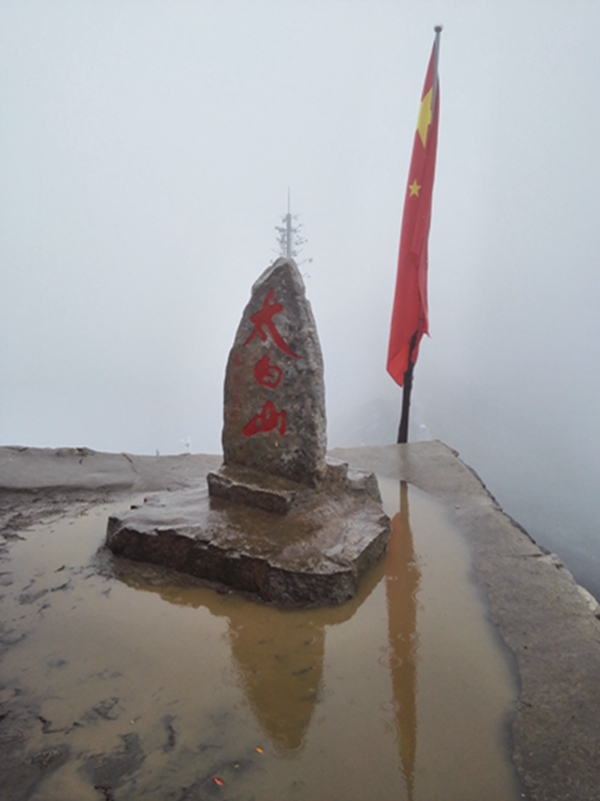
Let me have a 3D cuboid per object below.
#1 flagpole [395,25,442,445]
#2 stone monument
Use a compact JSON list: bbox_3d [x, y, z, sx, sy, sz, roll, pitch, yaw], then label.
[{"bbox_3d":[0.839,-1.025,4.735,0.085,2.901,0.085,2,18,0],"label":"flagpole"},{"bbox_3d":[-0.168,0.018,3.484,1.378,1.480,1.204,7,15,31],"label":"stone monument"}]

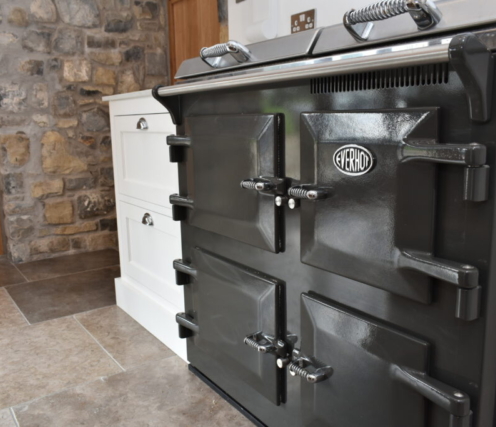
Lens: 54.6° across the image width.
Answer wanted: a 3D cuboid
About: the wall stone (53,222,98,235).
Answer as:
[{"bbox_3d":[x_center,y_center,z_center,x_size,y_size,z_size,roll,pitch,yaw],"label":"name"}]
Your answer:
[{"bbox_3d":[-1.098,0.088,3.042,0.278,0.059,0.090,-8,13,-31],"label":"wall stone"}]

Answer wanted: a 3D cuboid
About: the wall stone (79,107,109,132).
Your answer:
[{"bbox_3d":[-0.968,-0.587,3.015,0.180,0.151,0.095,-9,13,-35],"label":"wall stone"}]

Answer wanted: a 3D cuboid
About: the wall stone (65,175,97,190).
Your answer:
[{"bbox_3d":[-1.061,-0.194,3.018,0.188,0.081,0.095,-9,13,-35],"label":"wall stone"}]

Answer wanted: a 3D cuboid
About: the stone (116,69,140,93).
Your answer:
[{"bbox_3d":[-0.783,-0.849,3.104,0.148,0.148,0.095,-9,13,-35],"label":"stone"}]

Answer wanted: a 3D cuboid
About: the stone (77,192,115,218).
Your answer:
[{"bbox_3d":[-0.986,-0.057,3.088,0.237,0.156,0.090,-8,13,-31],"label":"stone"}]

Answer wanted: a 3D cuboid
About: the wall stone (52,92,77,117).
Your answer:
[{"bbox_3d":[-1.115,-0.656,2.900,0.131,0.139,0.090,-8,13,-31],"label":"wall stone"}]

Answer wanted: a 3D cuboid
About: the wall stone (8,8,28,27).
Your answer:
[{"bbox_3d":[-1.297,-1.097,2.705,0.098,0.090,0.090,-8,13,-31],"label":"wall stone"}]

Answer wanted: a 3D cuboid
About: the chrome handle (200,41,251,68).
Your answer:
[{"bbox_3d":[-0.061,-0.387,1.175,0.062,0.053,0.143,-9,13,-35],"label":"chrome handle"}]

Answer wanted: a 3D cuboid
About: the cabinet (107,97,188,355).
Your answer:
[{"bbox_3d":[-0.148,-0.023,1.991,0.630,0.916,0.672,-9,13,-35],"label":"cabinet"}]

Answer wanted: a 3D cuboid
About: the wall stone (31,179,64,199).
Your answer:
[{"bbox_3d":[-1.223,-0.156,2.919,0.188,0.113,0.090,-8,13,-31],"label":"wall stone"}]

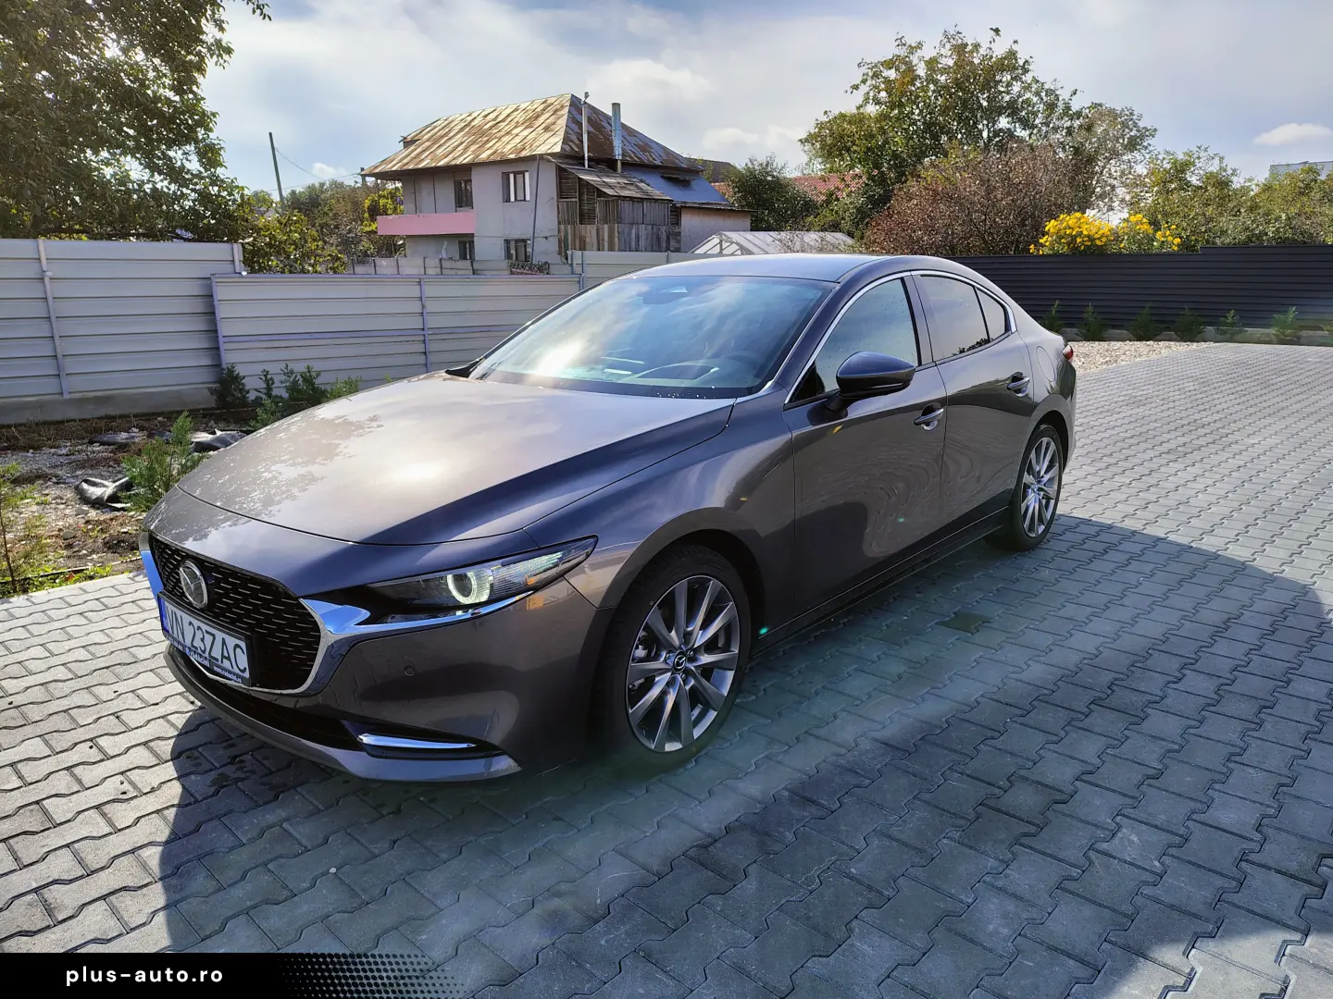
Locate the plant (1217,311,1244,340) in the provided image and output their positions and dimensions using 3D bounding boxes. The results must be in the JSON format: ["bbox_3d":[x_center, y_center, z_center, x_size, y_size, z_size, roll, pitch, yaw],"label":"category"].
[{"bbox_3d":[11.075,-3.413,18.168,0.496,0.591,0.496,9,16,30],"label":"plant"}]

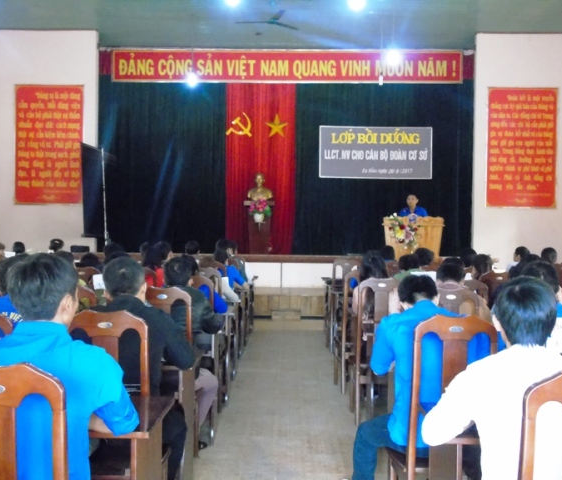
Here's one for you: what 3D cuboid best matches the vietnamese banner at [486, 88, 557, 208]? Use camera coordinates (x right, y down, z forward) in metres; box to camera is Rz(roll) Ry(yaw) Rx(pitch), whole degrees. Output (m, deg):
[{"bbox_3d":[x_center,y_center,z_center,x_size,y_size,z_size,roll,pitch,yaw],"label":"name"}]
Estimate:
[{"bbox_3d":[4.392,-1.670,13.450,1.280,2.180,0.040,1,1,1],"label":"vietnamese banner"}]

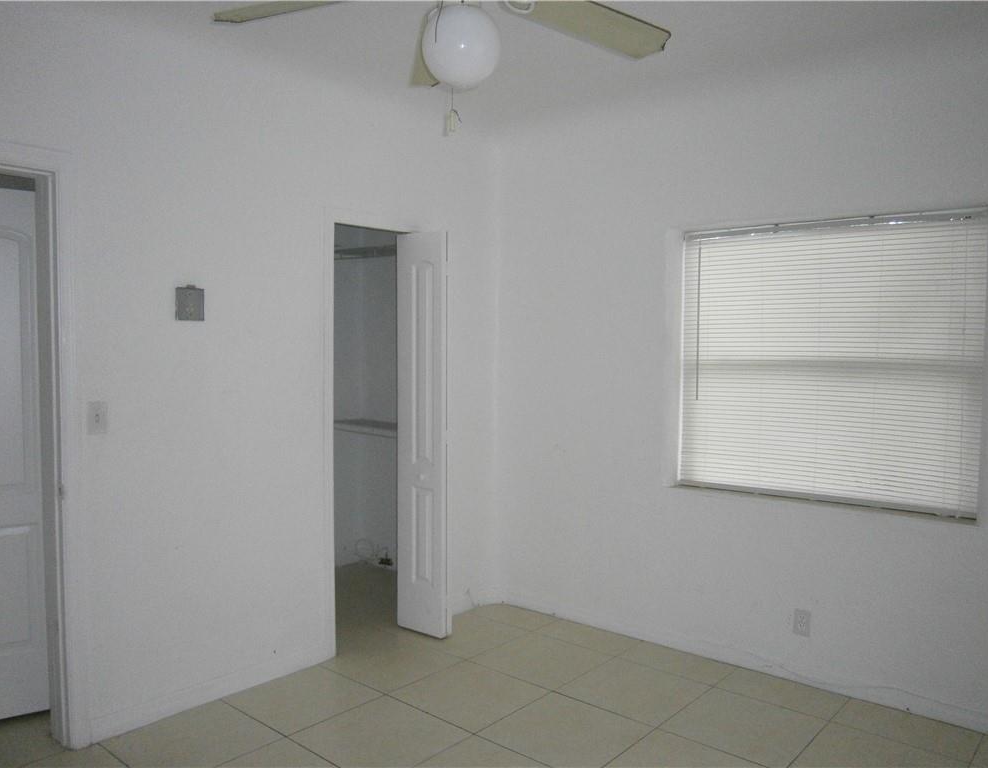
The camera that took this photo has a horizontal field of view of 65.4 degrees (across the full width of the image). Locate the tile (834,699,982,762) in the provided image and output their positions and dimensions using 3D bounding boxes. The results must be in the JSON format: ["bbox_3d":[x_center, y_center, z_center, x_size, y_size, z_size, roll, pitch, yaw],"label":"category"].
[{"bbox_3d":[1.591,1.336,2.973,0.495,0.010,0.249,3,3,41],"label":"tile"}]

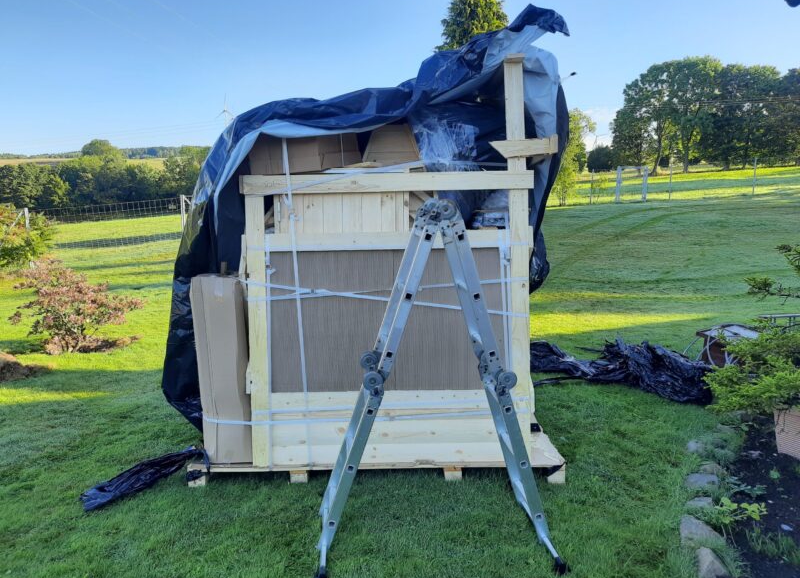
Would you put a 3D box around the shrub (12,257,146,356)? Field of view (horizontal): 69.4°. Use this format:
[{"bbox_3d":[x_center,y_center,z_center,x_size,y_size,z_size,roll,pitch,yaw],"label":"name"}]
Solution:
[{"bbox_3d":[-3.628,0.190,6.593,1.500,1.080,1.400,-1,8,0],"label":"shrub"}]

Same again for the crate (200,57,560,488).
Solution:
[{"bbox_3d":[-0.152,-0.129,3.823,2.230,2.440,1.200,-1,9,-1],"label":"crate"}]

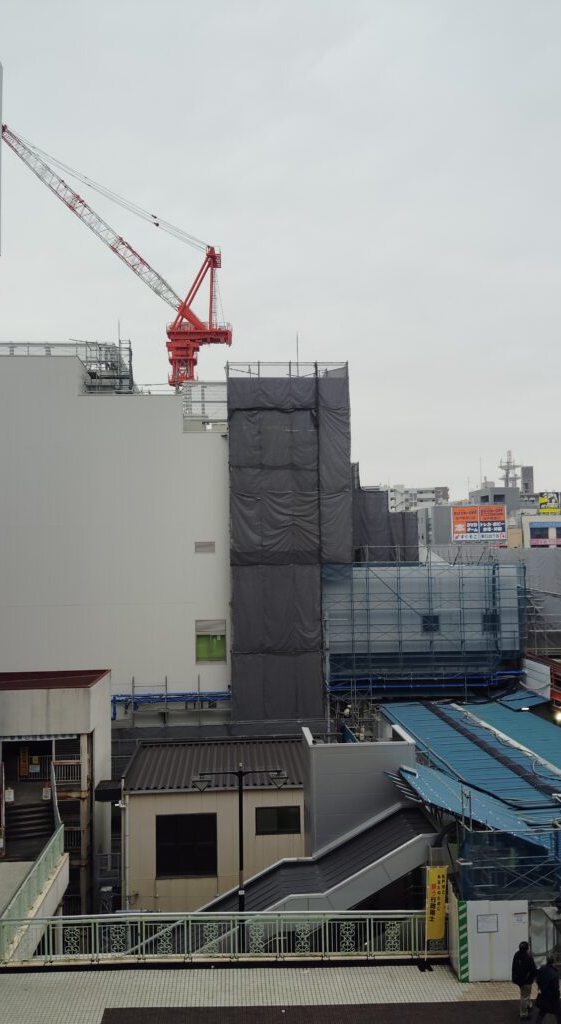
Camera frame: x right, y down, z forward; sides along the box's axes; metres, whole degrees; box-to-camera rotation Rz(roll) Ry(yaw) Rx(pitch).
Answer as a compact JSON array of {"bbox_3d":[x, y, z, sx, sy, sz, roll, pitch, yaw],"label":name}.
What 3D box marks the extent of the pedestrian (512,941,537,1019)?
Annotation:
[{"bbox_3d":[5.500,10.597,18.801,0.520,1.670,0.420,-2,-4,21],"label":"pedestrian"}]

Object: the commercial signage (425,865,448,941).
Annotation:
[{"bbox_3d":[4.012,10.024,21.266,0.530,1.820,0.060,-1,-4,-4],"label":"commercial signage"}]

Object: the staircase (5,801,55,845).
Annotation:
[{"bbox_3d":[-9.702,12.070,32.456,1.750,1.000,1.750,0,-4,-13],"label":"staircase"}]

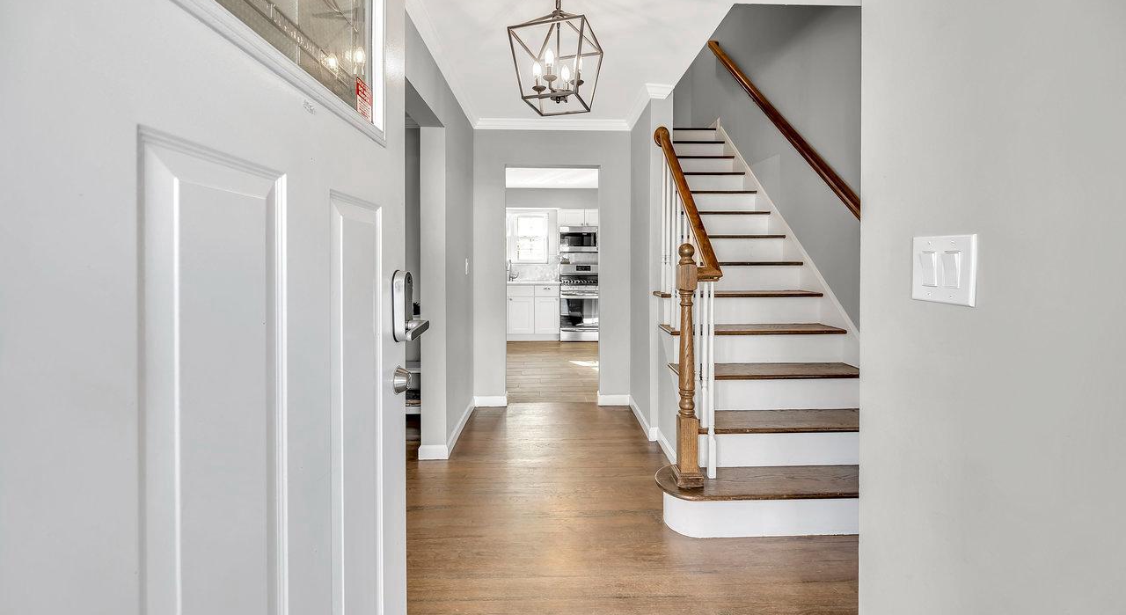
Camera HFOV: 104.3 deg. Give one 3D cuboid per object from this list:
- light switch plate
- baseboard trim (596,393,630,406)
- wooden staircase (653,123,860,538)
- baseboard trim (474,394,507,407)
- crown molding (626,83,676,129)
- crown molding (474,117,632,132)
[{"bbox_3d":[0.641,-0.065,0.742,0.010,0.116,0.117,0,3,-2],"label":"light switch plate"},{"bbox_3d":[0.437,0.800,3.775,0.285,0.095,0.020,0,3,-2],"label":"baseboard trim"},{"bbox_3d":[1.050,-0.430,3.300,1.250,2.680,2.780,0,3,-2],"label":"wooden staircase"},{"bbox_3d":[-0.617,0.804,3.740,0.285,0.097,0.020,0,3,-2],"label":"baseboard trim"},{"bbox_3d":[0.655,-1.517,3.355,0.220,0.085,0.800,0,3,-2],"label":"crown molding"},{"bbox_3d":[-0.090,-1.559,3.730,1.340,0.085,0.055,0,3,-2],"label":"crown molding"}]

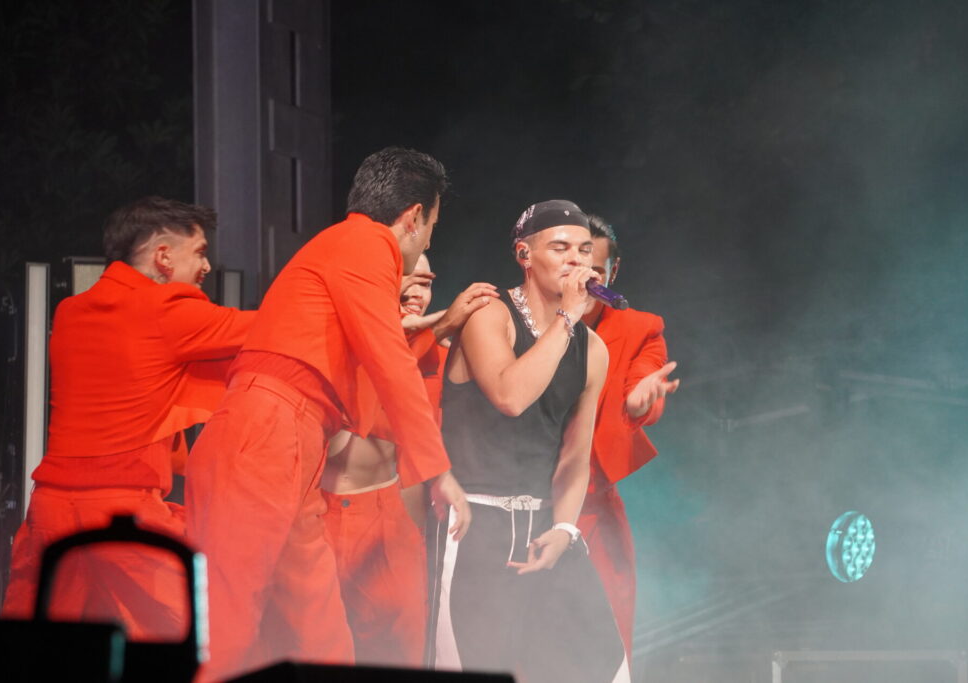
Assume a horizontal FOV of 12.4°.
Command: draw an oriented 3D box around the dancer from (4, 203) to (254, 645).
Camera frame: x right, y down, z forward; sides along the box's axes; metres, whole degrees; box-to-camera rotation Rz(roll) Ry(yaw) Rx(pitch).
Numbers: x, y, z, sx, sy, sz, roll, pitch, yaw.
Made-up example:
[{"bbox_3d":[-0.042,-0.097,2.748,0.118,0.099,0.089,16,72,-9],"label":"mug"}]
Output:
[{"bbox_3d":[-0.758,0.492,10.700,0.720,1.690,0.620,3,-5,-44],"label":"dancer"}]

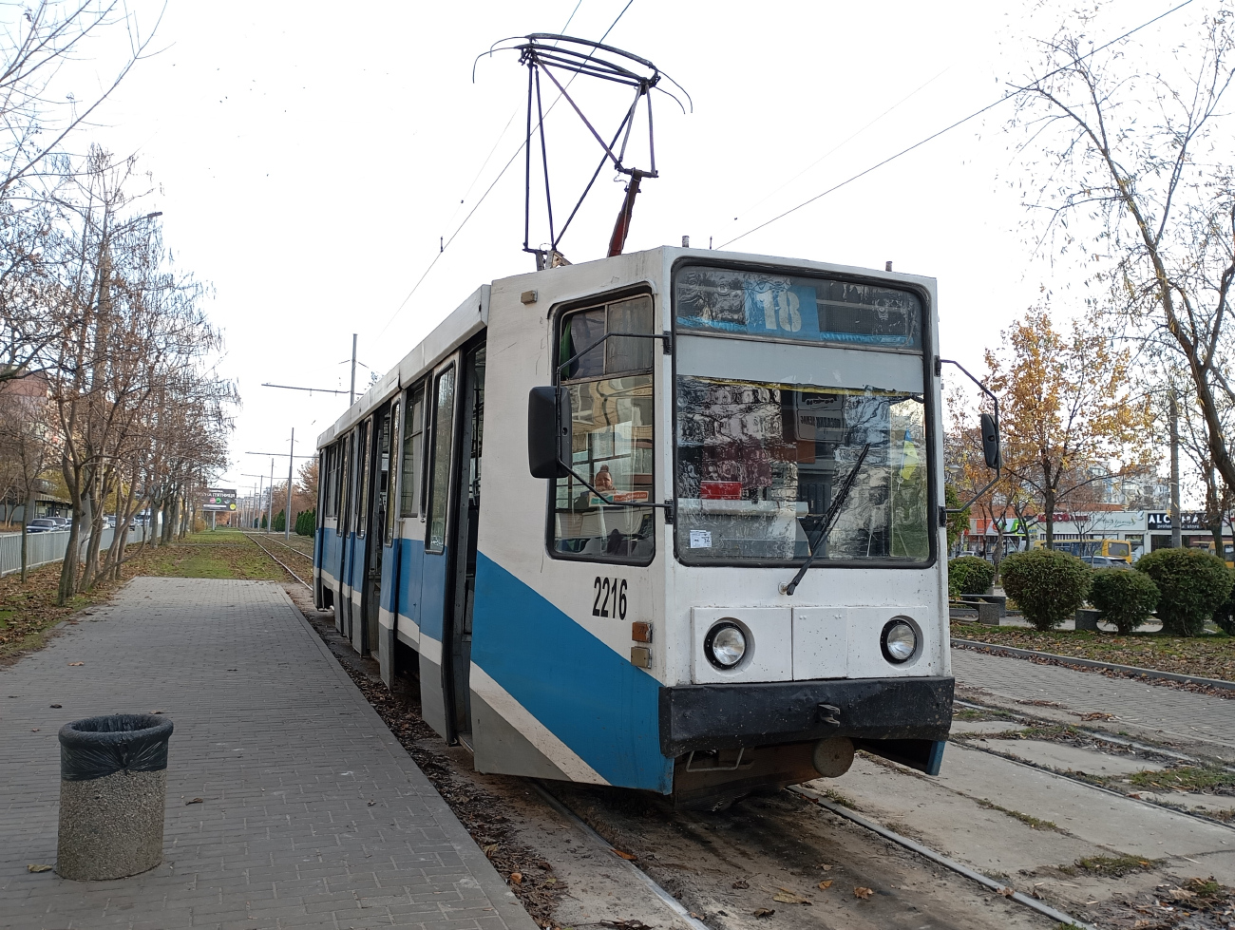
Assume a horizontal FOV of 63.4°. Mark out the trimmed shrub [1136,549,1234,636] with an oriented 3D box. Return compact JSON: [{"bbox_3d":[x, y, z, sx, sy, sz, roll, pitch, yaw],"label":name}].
[{"bbox_3d":[10.595,2.409,18.734,1.765,1.599,1.765,4,-4,-21],"label":"trimmed shrub"}]

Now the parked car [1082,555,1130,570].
[{"bbox_3d":[29.492,6.381,62.000,1.760,1.480,4.400,3,-4,-17],"label":"parked car"}]

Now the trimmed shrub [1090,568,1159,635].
[{"bbox_3d":[9.454,2.555,18.650,1.271,1.210,1.271,4,-4,-21],"label":"trimmed shrub"}]

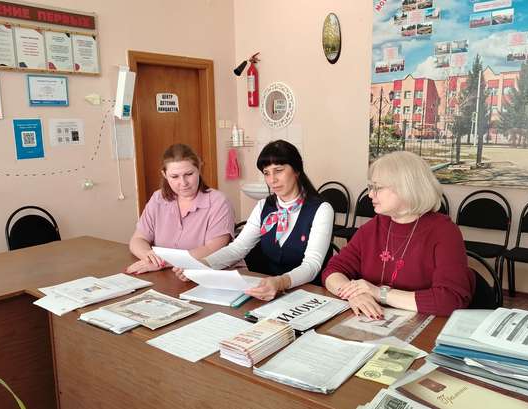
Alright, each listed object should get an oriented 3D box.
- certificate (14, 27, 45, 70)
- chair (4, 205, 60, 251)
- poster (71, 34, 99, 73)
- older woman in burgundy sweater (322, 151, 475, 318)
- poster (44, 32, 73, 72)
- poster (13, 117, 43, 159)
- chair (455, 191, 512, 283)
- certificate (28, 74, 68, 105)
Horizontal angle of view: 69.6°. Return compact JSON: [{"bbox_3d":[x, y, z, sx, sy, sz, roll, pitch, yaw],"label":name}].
[{"bbox_3d":[-1.811,-1.210,2.961,0.010,0.292,0.207,8,13,44],"label":"certificate"},{"bbox_3d":[-1.621,0.451,2.844,0.500,0.830,0.440,8,13,44],"label":"chair"},{"bbox_3d":[-1.592,-1.342,3.378,0.205,0.305,0.010,-8,12,-34],"label":"poster"},{"bbox_3d":[0.473,0.438,1.421,0.550,1.240,0.700,6,13,35],"label":"older woman in burgundy sweater"},{"bbox_3d":[-1.663,-1.249,3.107,0.010,0.290,0.203,8,13,44],"label":"poster"},{"bbox_3d":[-1.861,-0.516,3.018,0.006,0.302,0.200,8,13,44],"label":"poster"},{"bbox_3d":[1.608,0.331,2.907,0.440,0.830,0.500,7,12,39],"label":"chair"},{"bbox_3d":[-1.733,-0.915,3.079,0.020,0.232,0.295,8,13,44],"label":"certificate"}]

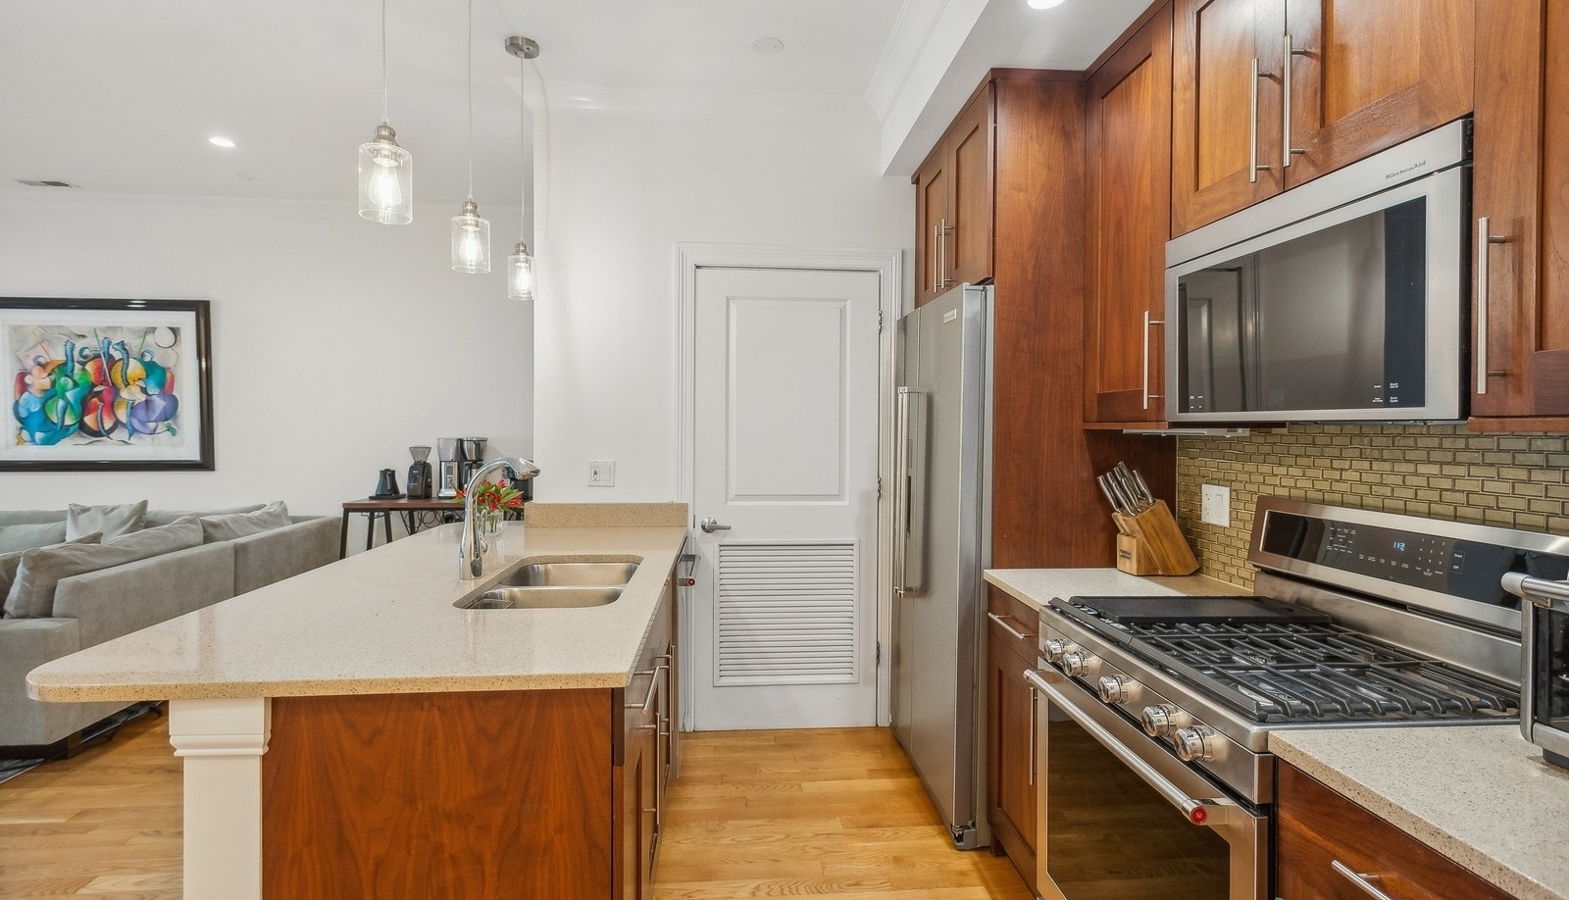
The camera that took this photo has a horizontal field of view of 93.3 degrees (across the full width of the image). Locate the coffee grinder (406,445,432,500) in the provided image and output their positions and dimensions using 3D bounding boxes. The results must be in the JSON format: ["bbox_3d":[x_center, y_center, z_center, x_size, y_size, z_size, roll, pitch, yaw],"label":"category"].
[{"bbox_3d":[-2.354,0.142,4.770,0.125,0.339,0.160,0,2,-12],"label":"coffee grinder"}]

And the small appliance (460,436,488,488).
[{"bbox_3d":[-2.005,0.114,4.796,0.180,0.395,0.180,0,2,-7],"label":"small appliance"}]

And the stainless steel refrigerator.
[{"bbox_3d":[0.834,0.365,2.813,0.725,1.800,0.910,0,2,-4],"label":"stainless steel refrigerator"}]

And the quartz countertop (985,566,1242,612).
[{"bbox_3d":[0.944,0.395,2.103,0.635,0.033,0.455,0,2,-4],"label":"quartz countertop"}]

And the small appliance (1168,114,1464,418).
[{"bbox_3d":[1.145,-0.279,1.490,0.350,0.448,0.758,0,2,-4],"label":"small appliance"}]

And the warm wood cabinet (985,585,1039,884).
[{"bbox_3d":[0.942,0.852,2.118,0.625,0.881,0.450,0,2,-4],"label":"warm wood cabinet"}]

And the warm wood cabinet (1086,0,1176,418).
[{"bbox_3d":[1.097,-0.588,2.089,0.335,1.063,0.450,0,2,-4],"label":"warm wood cabinet"}]

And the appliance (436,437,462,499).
[{"bbox_3d":[-2.221,0.124,4.979,0.153,0.397,0.170,0,1,-4],"label":"appliance"}]

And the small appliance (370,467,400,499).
[{"bbox_3d":[-2.555,0.216,4.757,0.190,0.189,0.260,-1,2,-34],"label":"small appliance"}]

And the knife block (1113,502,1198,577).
[{"bbox_3d":[1.139,0.262,2.273,0.210,0.225,0.113,0,2,-4],"label":"knife block"}]

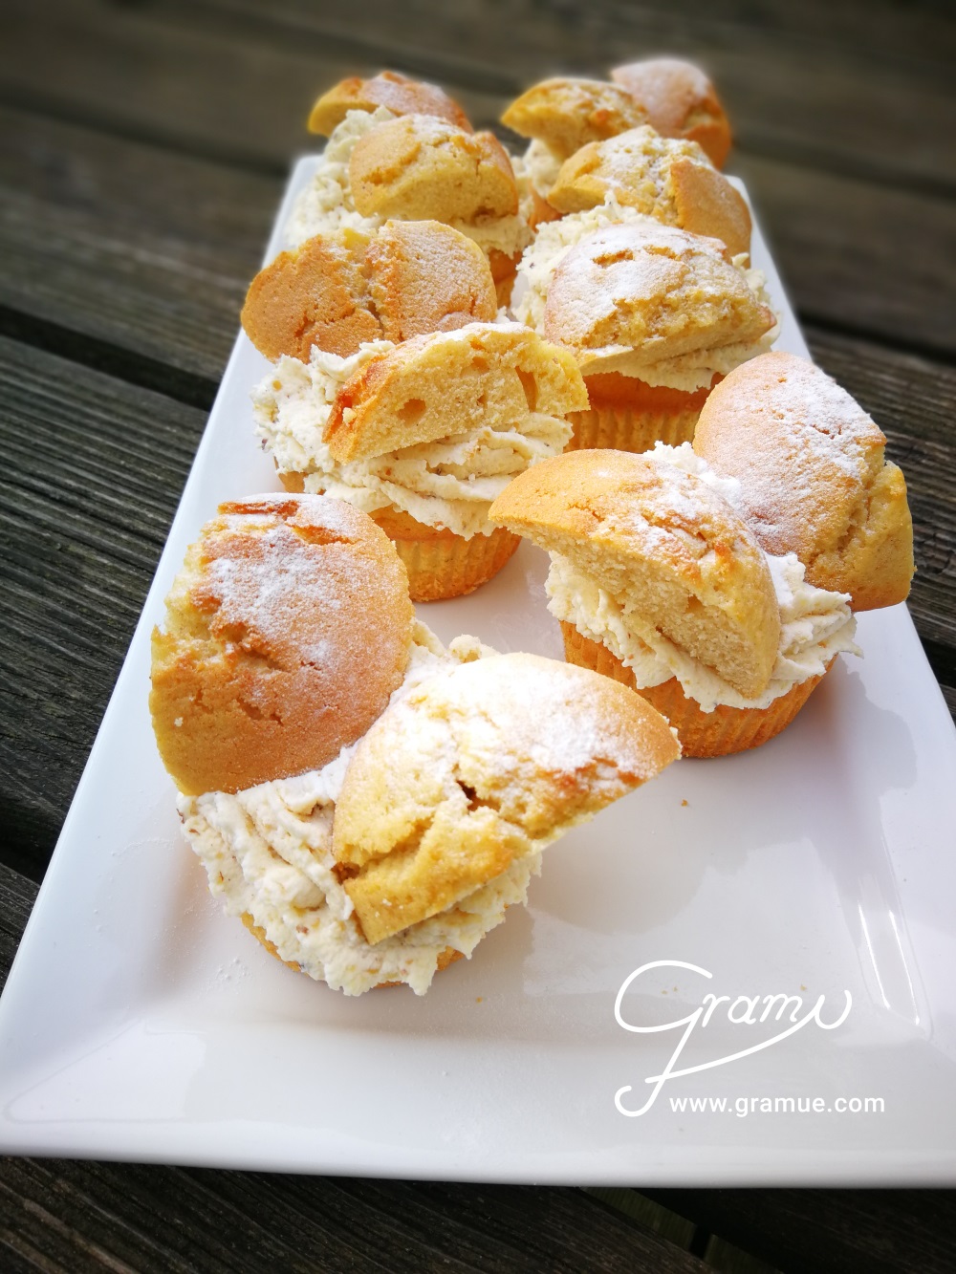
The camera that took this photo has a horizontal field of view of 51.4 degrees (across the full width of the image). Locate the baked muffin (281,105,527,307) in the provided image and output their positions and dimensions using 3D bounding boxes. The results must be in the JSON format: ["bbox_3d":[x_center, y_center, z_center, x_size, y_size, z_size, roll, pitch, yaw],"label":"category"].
[{"bbox_3d":[-0.025,-0.154,0.369,0.084,0.078,0.078,2,47,0],"label":"baked muffin"}]

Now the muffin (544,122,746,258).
[{"bbox_3d":[0.059,-0.154,0.342,0.070,0.038,0.048,2,47,0],"label":"muffin"}]

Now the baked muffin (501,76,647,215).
[{"bbox_3d":[0.052,-0.199,0.418,0.082,0.070,0.078,2,47,0],"label":"baked muffin"}]

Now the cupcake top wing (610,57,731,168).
[{"bbox_3d":[0.083,-0.225,0.421,0.056,0.036,0.049,2,47,0],"label":"cupcake top wing"}]

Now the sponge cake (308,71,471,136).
[{"bbox_3d":[-0.034,-0.201,0.383,0.066,0.037,0.047,2,47,0],"label":"sponge cake"}]

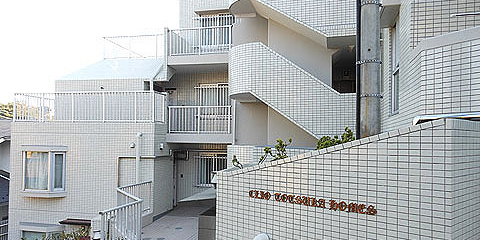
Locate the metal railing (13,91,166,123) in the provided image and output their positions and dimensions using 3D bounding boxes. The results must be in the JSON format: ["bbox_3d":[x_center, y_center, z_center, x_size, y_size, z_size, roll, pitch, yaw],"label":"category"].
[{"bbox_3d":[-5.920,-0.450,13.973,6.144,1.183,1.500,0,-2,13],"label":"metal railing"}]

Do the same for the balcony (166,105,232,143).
[{"bbox_3d":[-1.341,0.204,13.393,2.541,1.385,1.400,0,-2,13],"label":"balcony"}]

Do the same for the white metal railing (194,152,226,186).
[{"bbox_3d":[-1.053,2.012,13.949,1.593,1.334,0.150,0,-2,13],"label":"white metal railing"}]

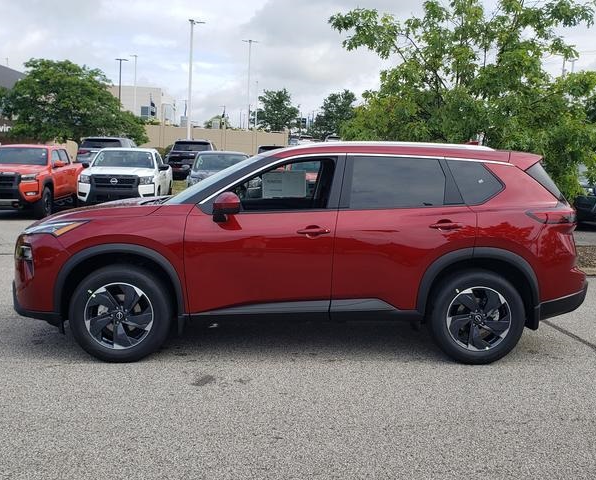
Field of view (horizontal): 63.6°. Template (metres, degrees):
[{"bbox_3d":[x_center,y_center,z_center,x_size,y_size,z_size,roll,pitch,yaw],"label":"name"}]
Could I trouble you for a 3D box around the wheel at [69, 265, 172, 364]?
[{"bbox_3d":[-1.325,0.553,3.682,0.735,0.735,0.240,1,6,-2],"label":"wheel"}]

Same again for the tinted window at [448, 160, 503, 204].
[{"bbox_3d":[1.373,-0.447,3.740,0.450,0.370,0.060,2,-8,-6],"label":"tinted window"}]

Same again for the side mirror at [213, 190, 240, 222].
[{"bbox_3d":[-0.515,-0.241,3.460,0.180,0.210,0.240,1,6,-3],"label":"side mirror"}]

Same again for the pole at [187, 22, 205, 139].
[{"bbox_3d":[-5.757,-7.920,27.000,0.950,8.700,0.650,2,6,0],"label":"pole"}]

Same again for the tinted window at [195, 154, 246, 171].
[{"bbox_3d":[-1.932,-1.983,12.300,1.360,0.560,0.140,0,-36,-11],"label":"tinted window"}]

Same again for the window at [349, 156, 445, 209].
[{"bbox_3d":[0.737,-0.432,3.580,0.720,0.400,0.060,1,-8,-2],"label":"window"}]

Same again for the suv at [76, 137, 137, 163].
[{"bbox_3d":[-8.400,-3.680,21.600,1.920,1.720,4.800,0,8,-11],"label":"suv"}]

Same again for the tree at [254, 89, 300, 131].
[{"bbox_3d":[-2.808,-14.978,60.000,5.400,7.000,5.400,2,6,0],"label":"tree"}]

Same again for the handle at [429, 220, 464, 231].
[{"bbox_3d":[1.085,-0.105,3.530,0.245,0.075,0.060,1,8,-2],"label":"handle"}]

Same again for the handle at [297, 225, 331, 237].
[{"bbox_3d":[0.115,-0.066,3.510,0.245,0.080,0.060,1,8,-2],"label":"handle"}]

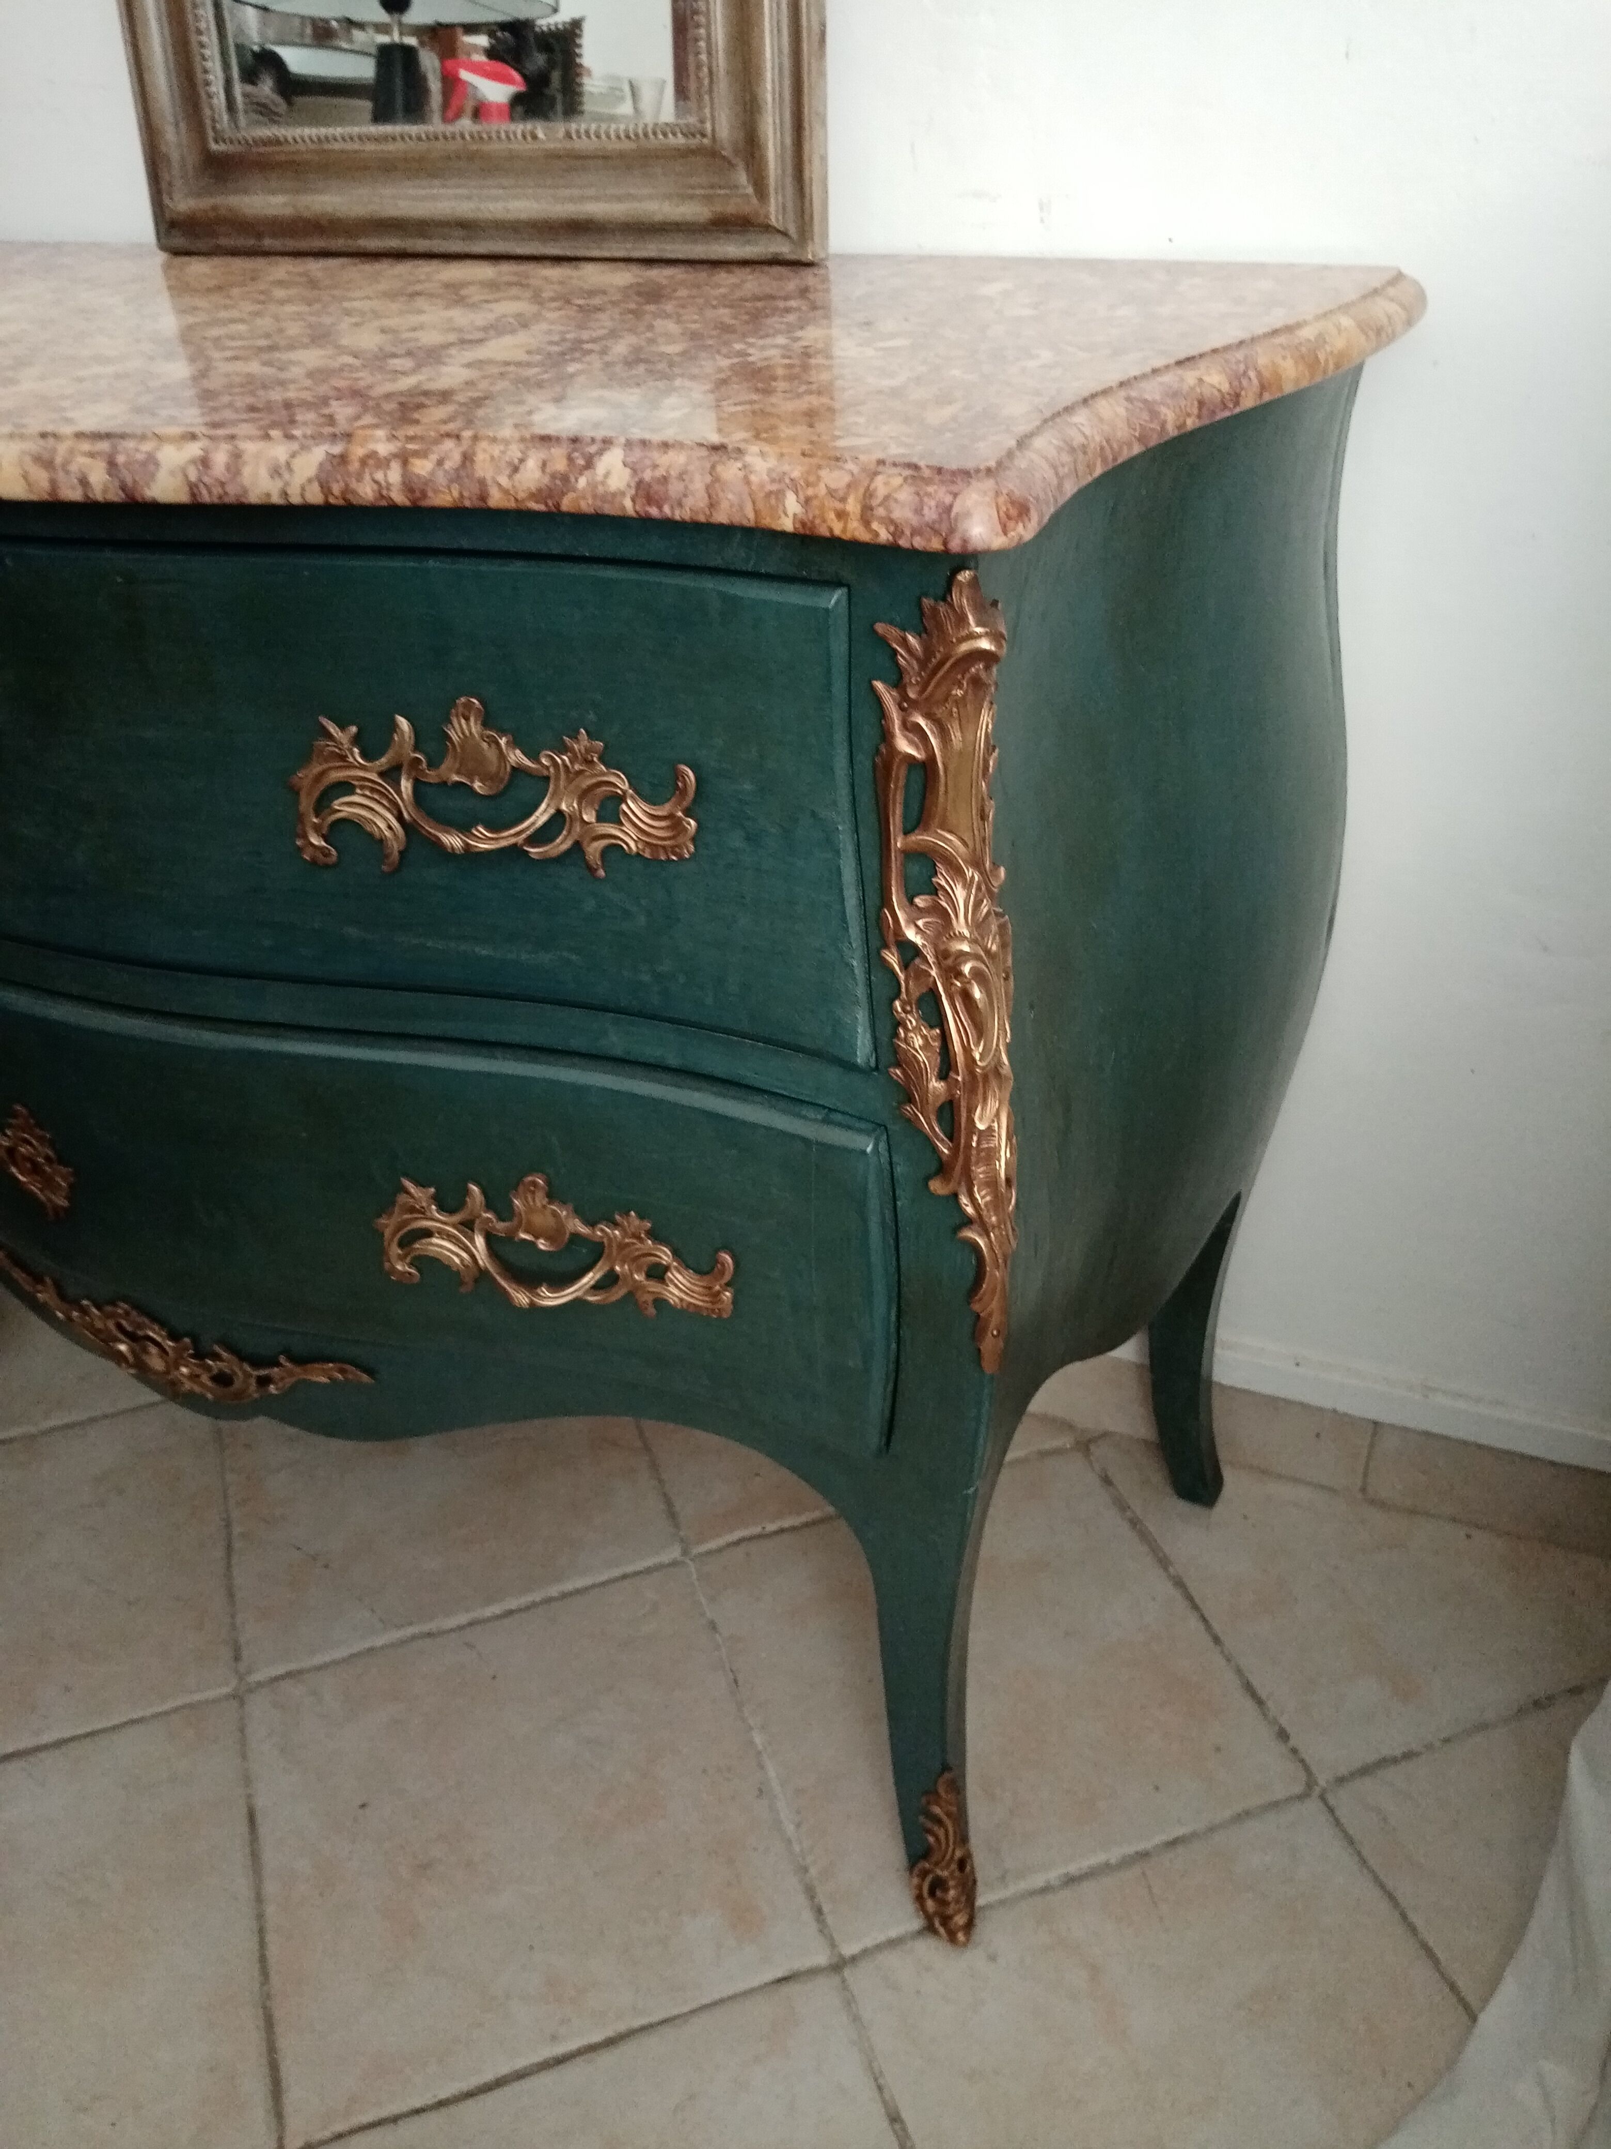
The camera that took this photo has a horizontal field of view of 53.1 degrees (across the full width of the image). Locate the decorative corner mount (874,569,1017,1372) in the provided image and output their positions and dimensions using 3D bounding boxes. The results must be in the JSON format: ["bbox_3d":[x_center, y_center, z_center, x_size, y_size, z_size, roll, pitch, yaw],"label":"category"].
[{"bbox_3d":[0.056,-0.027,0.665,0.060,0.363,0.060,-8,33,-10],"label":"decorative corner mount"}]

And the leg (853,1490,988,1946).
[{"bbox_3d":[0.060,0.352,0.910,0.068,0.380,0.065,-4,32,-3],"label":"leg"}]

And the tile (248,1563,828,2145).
[{"bbox_3d":[-0.191,0.491,1.069,0.328,0.010,0.328,-12,34,-15],"label":"tile"}]

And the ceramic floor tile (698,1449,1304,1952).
[{"bbox_3d":[0.123,0.425,1.158,0.328,0.010,0.328,-12,34,-15],"label":"ceramic floor tile"}]

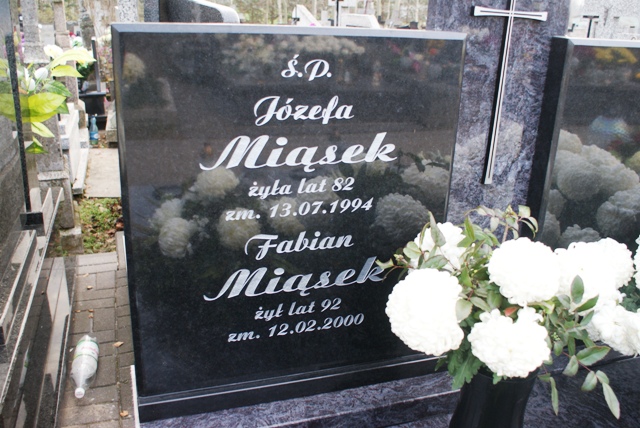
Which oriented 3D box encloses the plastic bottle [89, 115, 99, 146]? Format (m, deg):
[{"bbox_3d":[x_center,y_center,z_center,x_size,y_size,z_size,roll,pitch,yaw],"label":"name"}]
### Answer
[{"bbox_3d":[-2.301,-0.850,5.430,0.088,0.308,0.088,-3,21,-20],"label":"plastic bottle"}]

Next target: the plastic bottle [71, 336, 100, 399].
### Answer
[{"bbox_3d":[-0.921,0.603,2.106,0.093,0.093,0.322,-1,21,-15],"label":"plastic bottle"}]

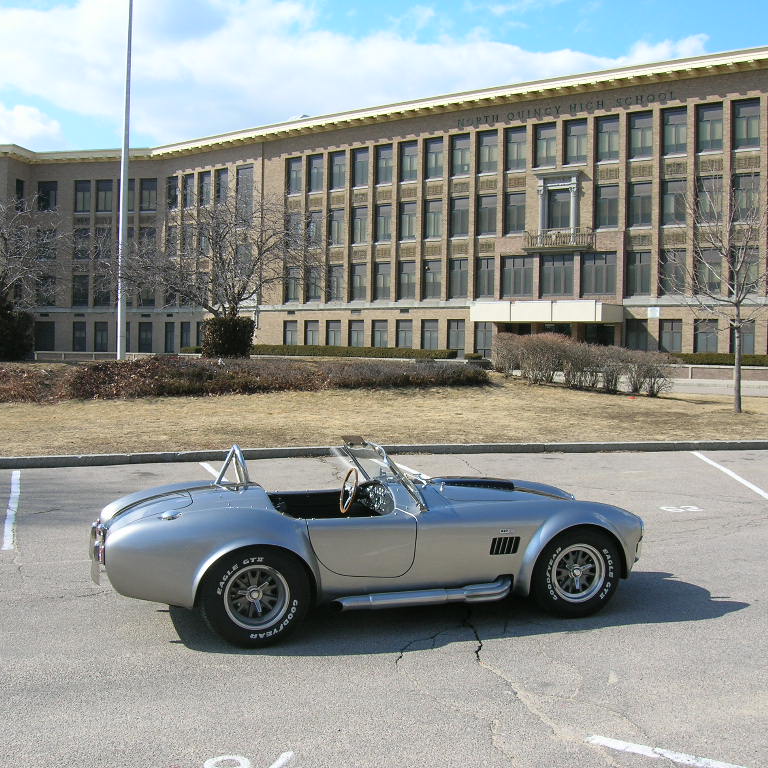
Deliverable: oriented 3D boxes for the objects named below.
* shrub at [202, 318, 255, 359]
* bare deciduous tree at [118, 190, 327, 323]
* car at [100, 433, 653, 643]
[{"bbox_3d":[-6.030,-1.803,39.000,2.130,1.630,2.130,1,2,-9],"label":"shrub"},{"bbox_3d":[-6.301,-4.479,39.000,7.600,6.050,7.220,1,2,-9],"label":"bare deciduous tree"},{"bbox_3d":[-0.075,1.022,7.391,4.020,1.200,1.740,0,2,-19],"label":"car"}]

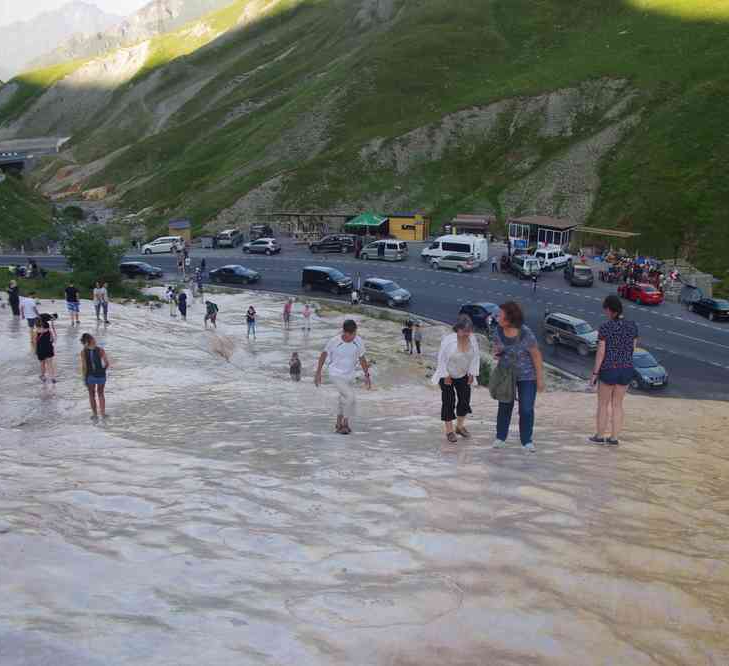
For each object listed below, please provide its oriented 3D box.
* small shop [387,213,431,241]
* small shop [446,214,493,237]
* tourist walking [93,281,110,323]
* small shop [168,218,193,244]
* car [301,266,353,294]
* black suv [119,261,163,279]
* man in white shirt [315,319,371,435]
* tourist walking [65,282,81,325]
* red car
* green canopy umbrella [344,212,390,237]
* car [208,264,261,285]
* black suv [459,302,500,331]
[{"bbox_3d":[5.465,-12.938,91.463,4.400,3.100,3.000,3,13,13],"label":"small shop"},{"bbox_3d":[13.282,-12.975,93.000,5.200,3.400,3.600,6,16,19],"label":"small shop"},{"bbox_3d":[-10.454,-1.239,29.836,0.520,1.680,0.380,-2,13,-8],"label":"tourist walking"},{"bbox_3d":[-21.577,-11.863,88.000,2.400,3.100,2.000,5,20,16],"label":"small shop"},{"bbox_3d":[-3.104,-4.570,64.087,1.910,1.850,4.820,-12,19,-43],"label":"car"},{"bbox_3d":[-20.765,-5.686,67.924,4.500,1.500,1.800,3,14,10],"label":"black suv"},{"bbox_3d":[-0.294,0.630,10.486,0.720,1.660,0.450,-1,13,-6],"label":"man in white shirt"},{"bbox_3d":[-11.272,-1.142,29.000,0.520,1.720,0.360,-4,16,-16],"label":"tourist walking"},{"bbox_3d":[23.912,-3.563,64.910,1.780,1.450,4.500,-6,20,-15],"label":"red car"},{"bbox_3d":[0.382,-13.666,95.500,5.000,3.300,4.200,4,16,11],"label":"green canopy umbrella"},{"bbox_3d":[-11.810,-5.349,68.142,4.650,1.440,1.780,4,16,11],"label":"car"},{"bbox_3d":[9.722,-1.330,58.882,1.780,1.460,4.500,-16,24,-37],"label":"black suv"}]

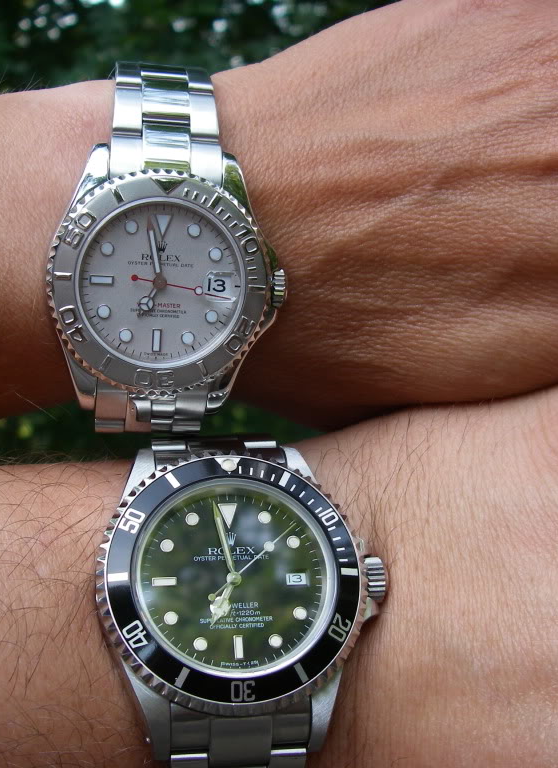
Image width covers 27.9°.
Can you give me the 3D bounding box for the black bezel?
[{"bbox_3d":[-0.007,0.028,0.166,0.040,0.004,0.040,-1,64,-11],"label":"black bezel"}]

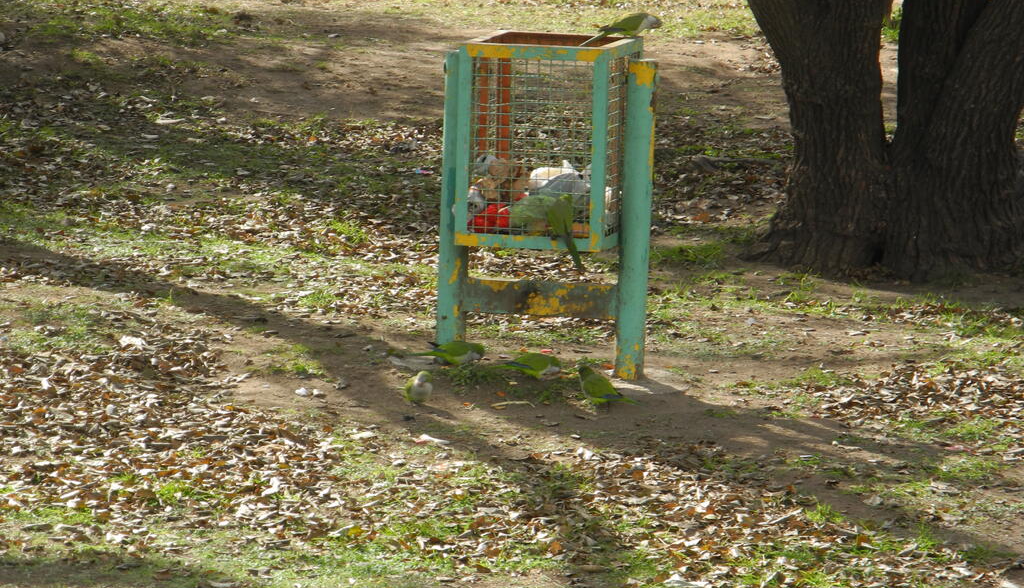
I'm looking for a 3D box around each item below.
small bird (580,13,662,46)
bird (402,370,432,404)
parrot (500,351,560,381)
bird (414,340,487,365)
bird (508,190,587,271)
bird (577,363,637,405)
[{"bbox_3d":[0.349,-0.843,18.850,0.260,0.105,0.080,3,8,11],"label":"small bird"},{"bbox_3d":[-0.294,0.291,18.420,0.075,0.100,0.190,-1,8,-20],"label":"bird"},{"bbox_3d":[0.056,0.227,18.800,0.225,0.080,0.080,4,8,21],"label":"parrot"},{"bbox_3d":[-0.206,0.190,18.900,0.240,0.080,0.080,2,8,7],"label":"bird"},{"bbox_3d":[0.112,-0.193,18.600,0.200,0.250,0.120,2,8,6],"label":"bird"},{"bbox_3d":[0.298,0.283,18.300,0.205,0.115,0.075,4,8,22],"label":"bird"}]

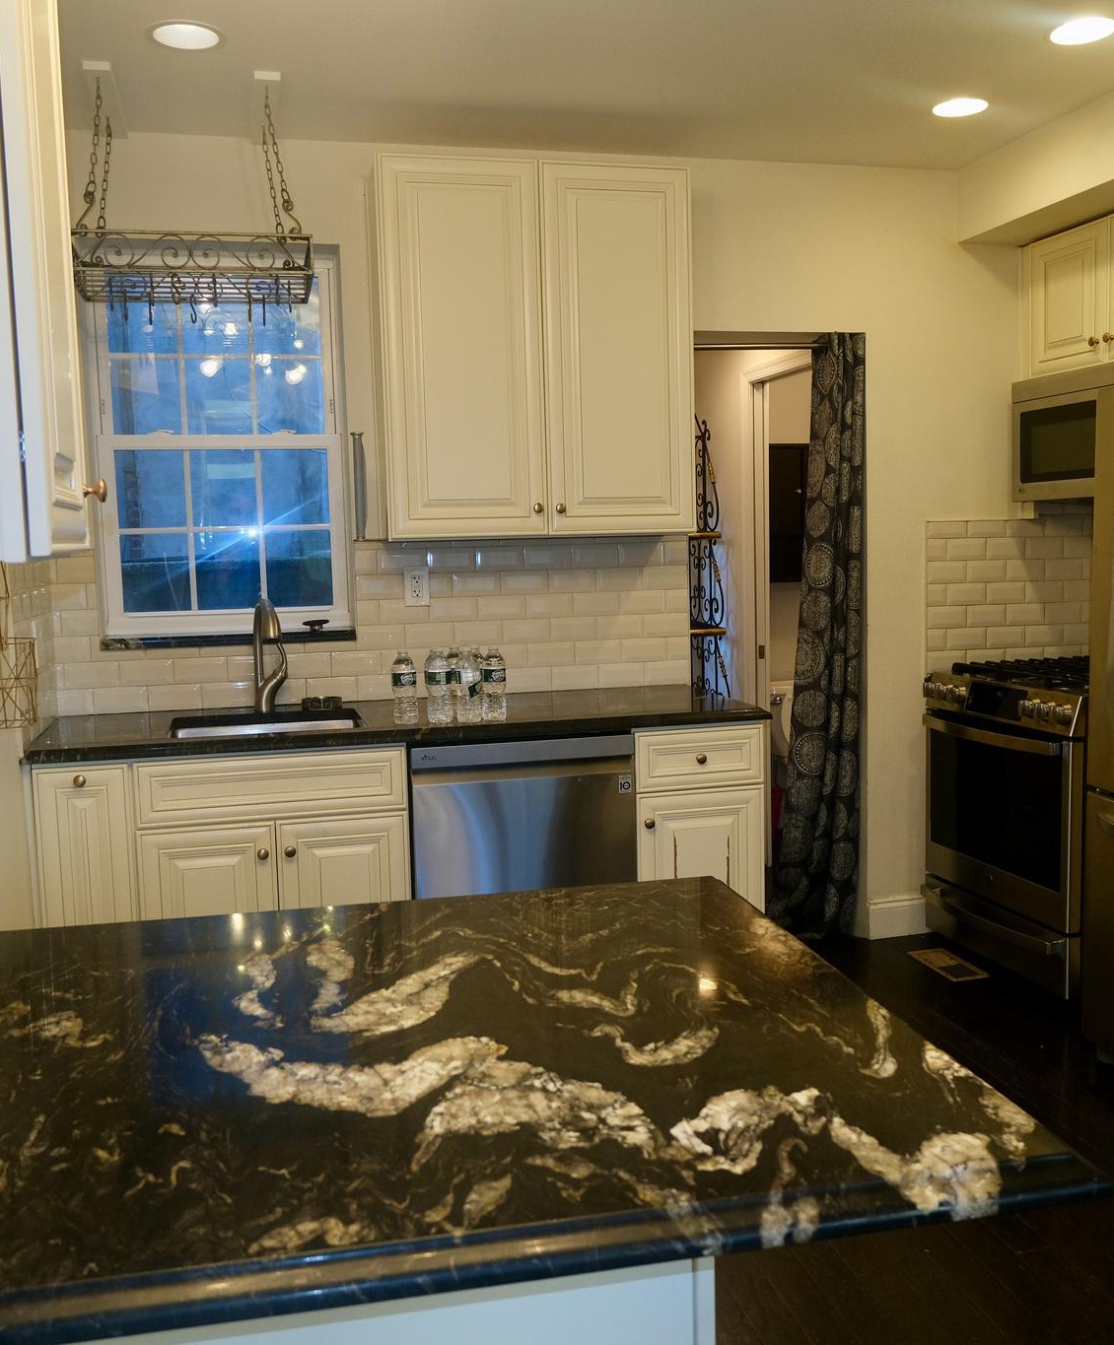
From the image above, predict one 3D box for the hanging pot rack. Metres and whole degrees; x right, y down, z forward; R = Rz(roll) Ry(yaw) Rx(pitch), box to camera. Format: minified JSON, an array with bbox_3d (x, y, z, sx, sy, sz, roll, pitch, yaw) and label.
[{"bbox_3d":[-0.950,-1.216,3.374,0.585,0.535,0.410,-3,6,-13],"label":"hanging pot rack"}]

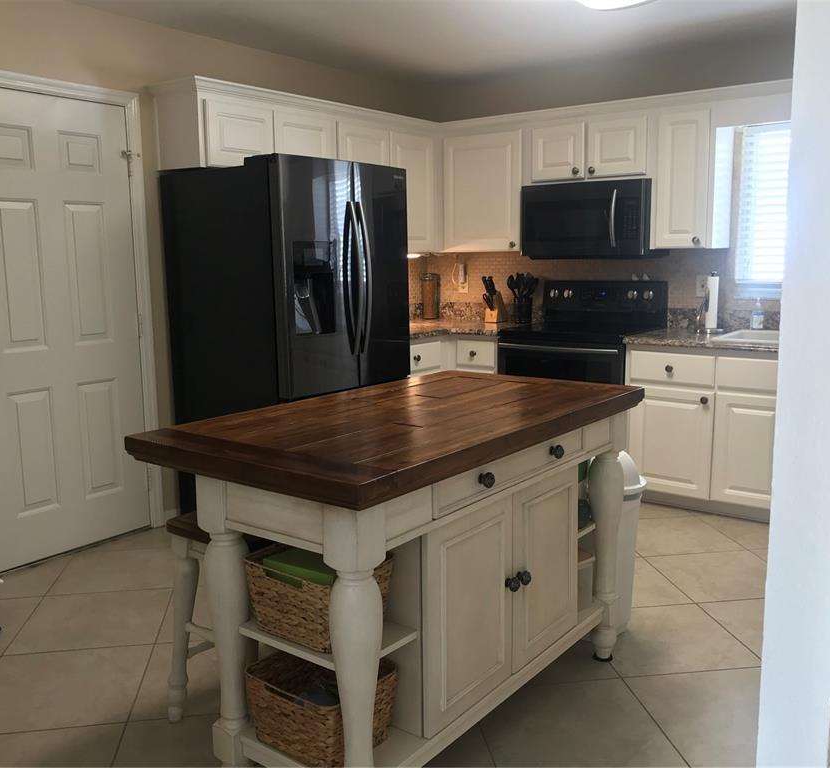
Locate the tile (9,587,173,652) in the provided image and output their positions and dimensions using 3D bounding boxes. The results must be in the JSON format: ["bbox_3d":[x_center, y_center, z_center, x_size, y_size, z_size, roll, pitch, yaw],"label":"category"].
[{"bbox_3d":[-1.204,0.895,3.137,0.505,0.012,0.505,-2,9,-8],"label":"tile"}]

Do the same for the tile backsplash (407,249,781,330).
[{"bbox_3d":[1.036,-0.596,5.111,2.489,0.459,0.020,6,11,37],"label":"tile backsplash"}]

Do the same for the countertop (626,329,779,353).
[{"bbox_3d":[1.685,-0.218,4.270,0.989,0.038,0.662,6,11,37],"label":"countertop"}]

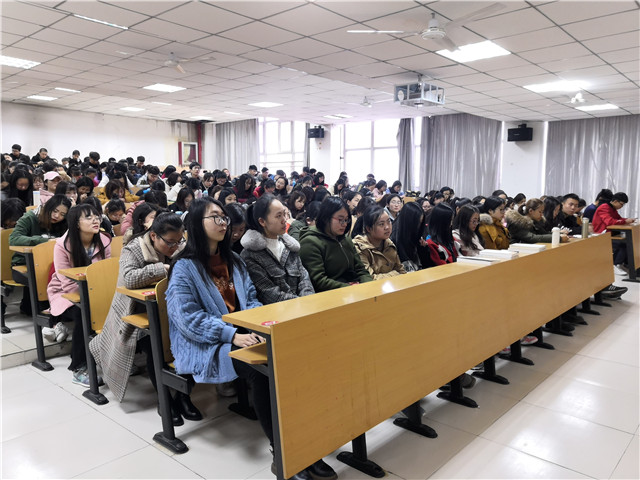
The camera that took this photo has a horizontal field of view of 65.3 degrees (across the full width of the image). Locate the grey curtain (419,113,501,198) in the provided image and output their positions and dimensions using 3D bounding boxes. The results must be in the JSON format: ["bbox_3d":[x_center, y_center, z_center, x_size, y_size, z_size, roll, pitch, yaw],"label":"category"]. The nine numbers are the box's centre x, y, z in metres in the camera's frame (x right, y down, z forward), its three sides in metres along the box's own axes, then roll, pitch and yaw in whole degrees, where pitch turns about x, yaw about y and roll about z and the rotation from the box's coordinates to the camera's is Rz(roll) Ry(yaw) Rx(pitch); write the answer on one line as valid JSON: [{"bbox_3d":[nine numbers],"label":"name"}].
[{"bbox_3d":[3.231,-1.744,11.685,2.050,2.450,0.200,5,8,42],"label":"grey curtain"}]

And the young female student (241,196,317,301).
[{"bbox_3d":[-0.197,0.382,2.837,0.620,1.290,0.480,6,8,42],"label":"young female student"}]

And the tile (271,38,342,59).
[{"bbox_3d":[-0.136,-1.902,4.973,0.600,0.020,0.600,5,8,42],"label":"tile"}]

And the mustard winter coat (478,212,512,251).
[{"bbox_3d":[1.745,0.000,5.027,0.420,0.600,0.470,5,8,42],"label":"mustard winter coat"}]

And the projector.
[{"bbox_3d":[1.233,-1.775,6.142,0.375,0.195,0.535,5,8,42],"label":"projector"}]

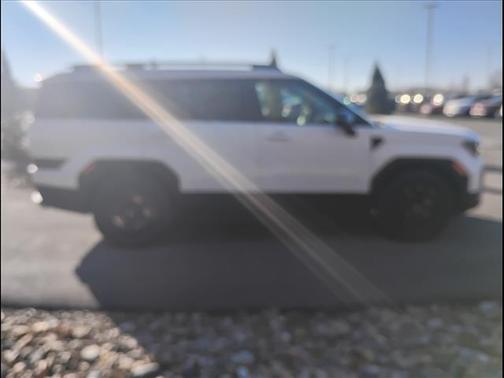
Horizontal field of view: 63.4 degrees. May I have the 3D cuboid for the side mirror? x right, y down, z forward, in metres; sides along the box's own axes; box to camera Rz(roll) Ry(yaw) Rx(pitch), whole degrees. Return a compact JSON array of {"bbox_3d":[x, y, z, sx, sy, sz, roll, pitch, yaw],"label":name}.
[{"bbox_3d":[0.867,-0.598,3.779,0.180,0.210,0.240,-1,12,-4],"label":"side mirror"}]

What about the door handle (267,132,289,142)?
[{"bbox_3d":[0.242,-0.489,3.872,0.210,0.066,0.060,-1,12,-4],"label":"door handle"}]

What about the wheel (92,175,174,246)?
[{"bbox_3d":[-1.139,0.187,4.015,0.750,0.750,0.250,-1,12,-4],"label":"wheel"}]

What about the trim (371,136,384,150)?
[{"bbox_3d":[1.222,-0.443,3.969,0.139,0.136,0.050,-1,12,-4],"label":"trim"}]

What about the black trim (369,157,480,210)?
[{"bbox_3d":[1.760,-0.031,4.124,1.106,0.558,0.200,-1,12,-4],"label":"black trim"}]

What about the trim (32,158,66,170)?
[{"bbox_3d":[-1.903,-0.230,3.833,0.310,0.114,0.120,-1,12,-4],"label":"trim"}]

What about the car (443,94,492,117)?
[{"bbox_3d":[15.665,-6.006,29.500,1.880,1.600,4.600,10,16,39],"label":"car"}]

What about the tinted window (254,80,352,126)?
[{"bbox_3d":[0.502,-0.824,3.942,0.957,0.435,0.140,-1,12,-4],"label":"tinted window"}]

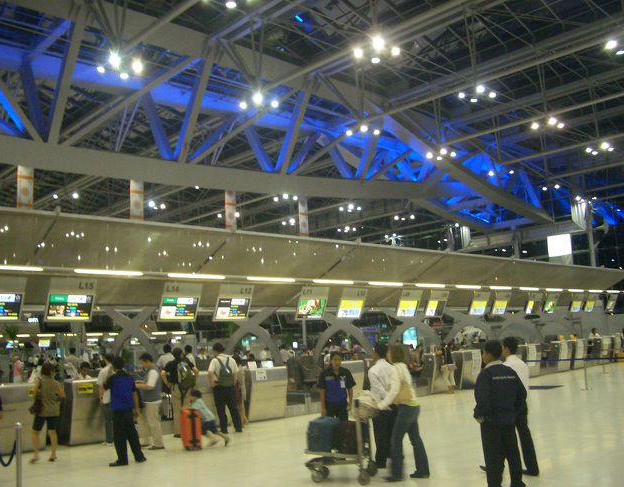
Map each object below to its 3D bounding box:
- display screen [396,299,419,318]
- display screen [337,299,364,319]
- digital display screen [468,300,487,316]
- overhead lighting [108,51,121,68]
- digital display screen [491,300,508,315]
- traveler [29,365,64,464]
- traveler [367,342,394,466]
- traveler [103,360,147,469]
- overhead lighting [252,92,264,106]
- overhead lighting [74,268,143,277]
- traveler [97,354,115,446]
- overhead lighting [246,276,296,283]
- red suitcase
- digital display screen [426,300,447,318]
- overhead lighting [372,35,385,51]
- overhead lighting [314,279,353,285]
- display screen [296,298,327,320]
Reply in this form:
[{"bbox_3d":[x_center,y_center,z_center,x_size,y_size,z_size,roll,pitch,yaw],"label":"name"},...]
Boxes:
[{"bbox_3d":[3.131,2.107,21.201,0.970,0.580,0.120,5,11,-43],"label":"display screen"},{"bbox_3d":[1.120,1.876,18.874,0.980,0.560,0.100,5,8,-43],"label":"display screen"},{"bbox_3d":[5.968,2.308,23.513,0.980,0.560,0.100,5,8,-43],"label":"digital display screen"},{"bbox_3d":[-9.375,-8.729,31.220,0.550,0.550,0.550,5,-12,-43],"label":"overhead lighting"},{"bbox_3d":[7.006,2.398,24.523,0.980,0.560,0.100,5,8,-43],"label":"digital display screen"},{"bbox_3d":[-4.302,2.728,10.605,0.500,1.600,0.380,5,-12,-43],"label":"traveler"},{"bbox_3d":[0.950,2.215,8.982,0.500,1.720,0.520,-8,-10,32],"label":"traveler"},{"bbox_3d":[-2.759,2.478,9.718,0.550,1.640,0.420,1,-9,-25],"label":"traveler"},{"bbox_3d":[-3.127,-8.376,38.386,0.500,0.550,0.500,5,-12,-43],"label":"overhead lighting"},{"bbox_3d":[-4.038,0.583,13.107,1.490,0.100,0.120,5,-12,-43],"label":"overhead lighting"},{"bbox_3d":[-3.658,2.806,11.781,0.480,1.620,0.350,5,-11,-41],"label":"traveler"},{"bbox_3d":[-0.939,0.834,15.128,1.460,0.090,0.120,5,-11,-43],"label":"overhead lighting"},{"bbox_3d":[-2.087,3.195,11.285,0.300,0.690,0.480,1,-10,-22],"label":"red suitcase"},{"bbox_3d":[4.190,2.209,22.220,0.970,0.570,0.120,5,11,-43],"label":"digital display screen"},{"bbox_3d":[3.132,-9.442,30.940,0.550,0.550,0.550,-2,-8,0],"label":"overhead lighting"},{"bbox_3d":[0.541,0.971,16.524,1.460,0.090,0.120,5,-11,-43],"label":"overhead lighting"},{"bbox_3d":[0.000,1.699,16.965,0.950,0.570,0.130,5,12,-43],"label":"display screen"}]

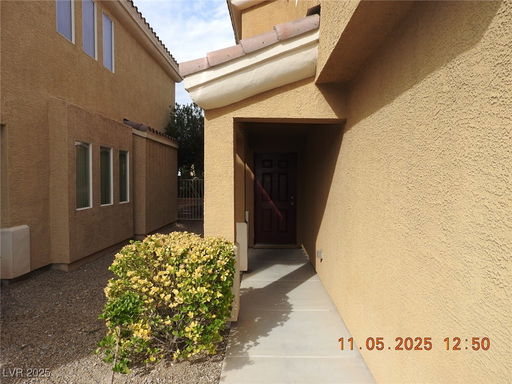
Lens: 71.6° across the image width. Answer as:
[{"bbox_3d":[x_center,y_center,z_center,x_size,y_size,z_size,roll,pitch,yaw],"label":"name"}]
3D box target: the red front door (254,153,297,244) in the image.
[{"bbox_3d":[0.430,0.150,7.750,0.920,2.030,0.060,0,1,1],"label":"red front door"}]

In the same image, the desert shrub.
[{"bbox_3d":[-0.750,0.940,3.330,1.080,1.040,1.000,0,1,1],"label":"desert shrub"}]

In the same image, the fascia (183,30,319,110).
[{"bbox_3d":[0.000,-1.215,3.670,1.450,0.390,0.220,-18,1,1],"label":"fascia"}]

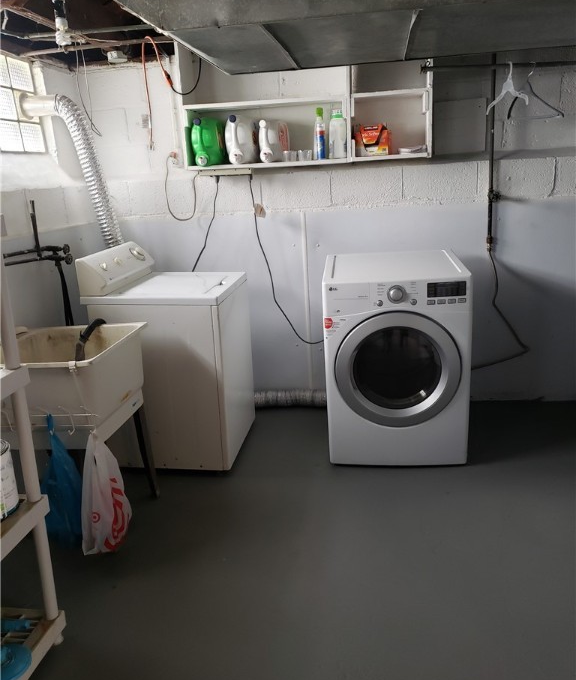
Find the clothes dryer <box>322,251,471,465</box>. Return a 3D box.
[{"bbox_3d":[0.569,0.075,3.140,0.685,0.975,0.750,-1,17,7],"label":"clothes dryer"}]

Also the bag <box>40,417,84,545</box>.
[{"bbox_3d":[-0.863,0.538,2.184,0.180,0.530,0.140,-2,16,6],"label":"bag"}]

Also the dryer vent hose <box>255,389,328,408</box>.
[{"bbox_3d":[0.012,0.385,3.710,0.505,0.116,0.116,-1,17,9],"label":"dryer vent hose"}]

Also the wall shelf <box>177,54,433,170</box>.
[{"bbox_3d":[0.100,-1.258,3.127,1.323,0.579,0.242,-1,17,9],"label":"wall shelf"}]

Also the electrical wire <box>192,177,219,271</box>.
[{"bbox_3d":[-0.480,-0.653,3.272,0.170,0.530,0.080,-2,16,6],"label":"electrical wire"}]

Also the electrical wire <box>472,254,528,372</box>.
[{"bbox_3d":[1.252,-0.168,3.358,0.328,0.732,0.101,-1,17,9],"label":"electrical wire"}]

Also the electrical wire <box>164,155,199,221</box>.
[{"bbox_3d":[-0.620,-0.892,3.391,0.212,0.379,0.101,-1,17,9],"label":"electrical wire"}]

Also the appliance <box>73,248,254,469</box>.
[{"bbox_3d":[-0.593,0.068,3.112,0.670,1.100,0.680,-1,16,8],"label":"appliance"}]

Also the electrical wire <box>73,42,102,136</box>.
[{"bbox_3d":[-1.107,-1.380,3.184,0.111,0.485,0.081,-1,17,9],"label":"electrical wire"}]

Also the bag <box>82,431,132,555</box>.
[{"bbox_3d":[-0.684,0.570,2.147,0.150,0.500,0.180,13,23,43],"label":"bag"}]

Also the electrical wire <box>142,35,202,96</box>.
[{"bbox_3d":[-0.599,-1.409,2.953,0.310,0.290,0.120,-2,16,6],"label":"electrical wire"}]

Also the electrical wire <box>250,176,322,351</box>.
[{"bbox_3d":[0.005,-0.461,3.432,0.394,1.005,0.121,-1,17,9],"label":"electrical wire"}]

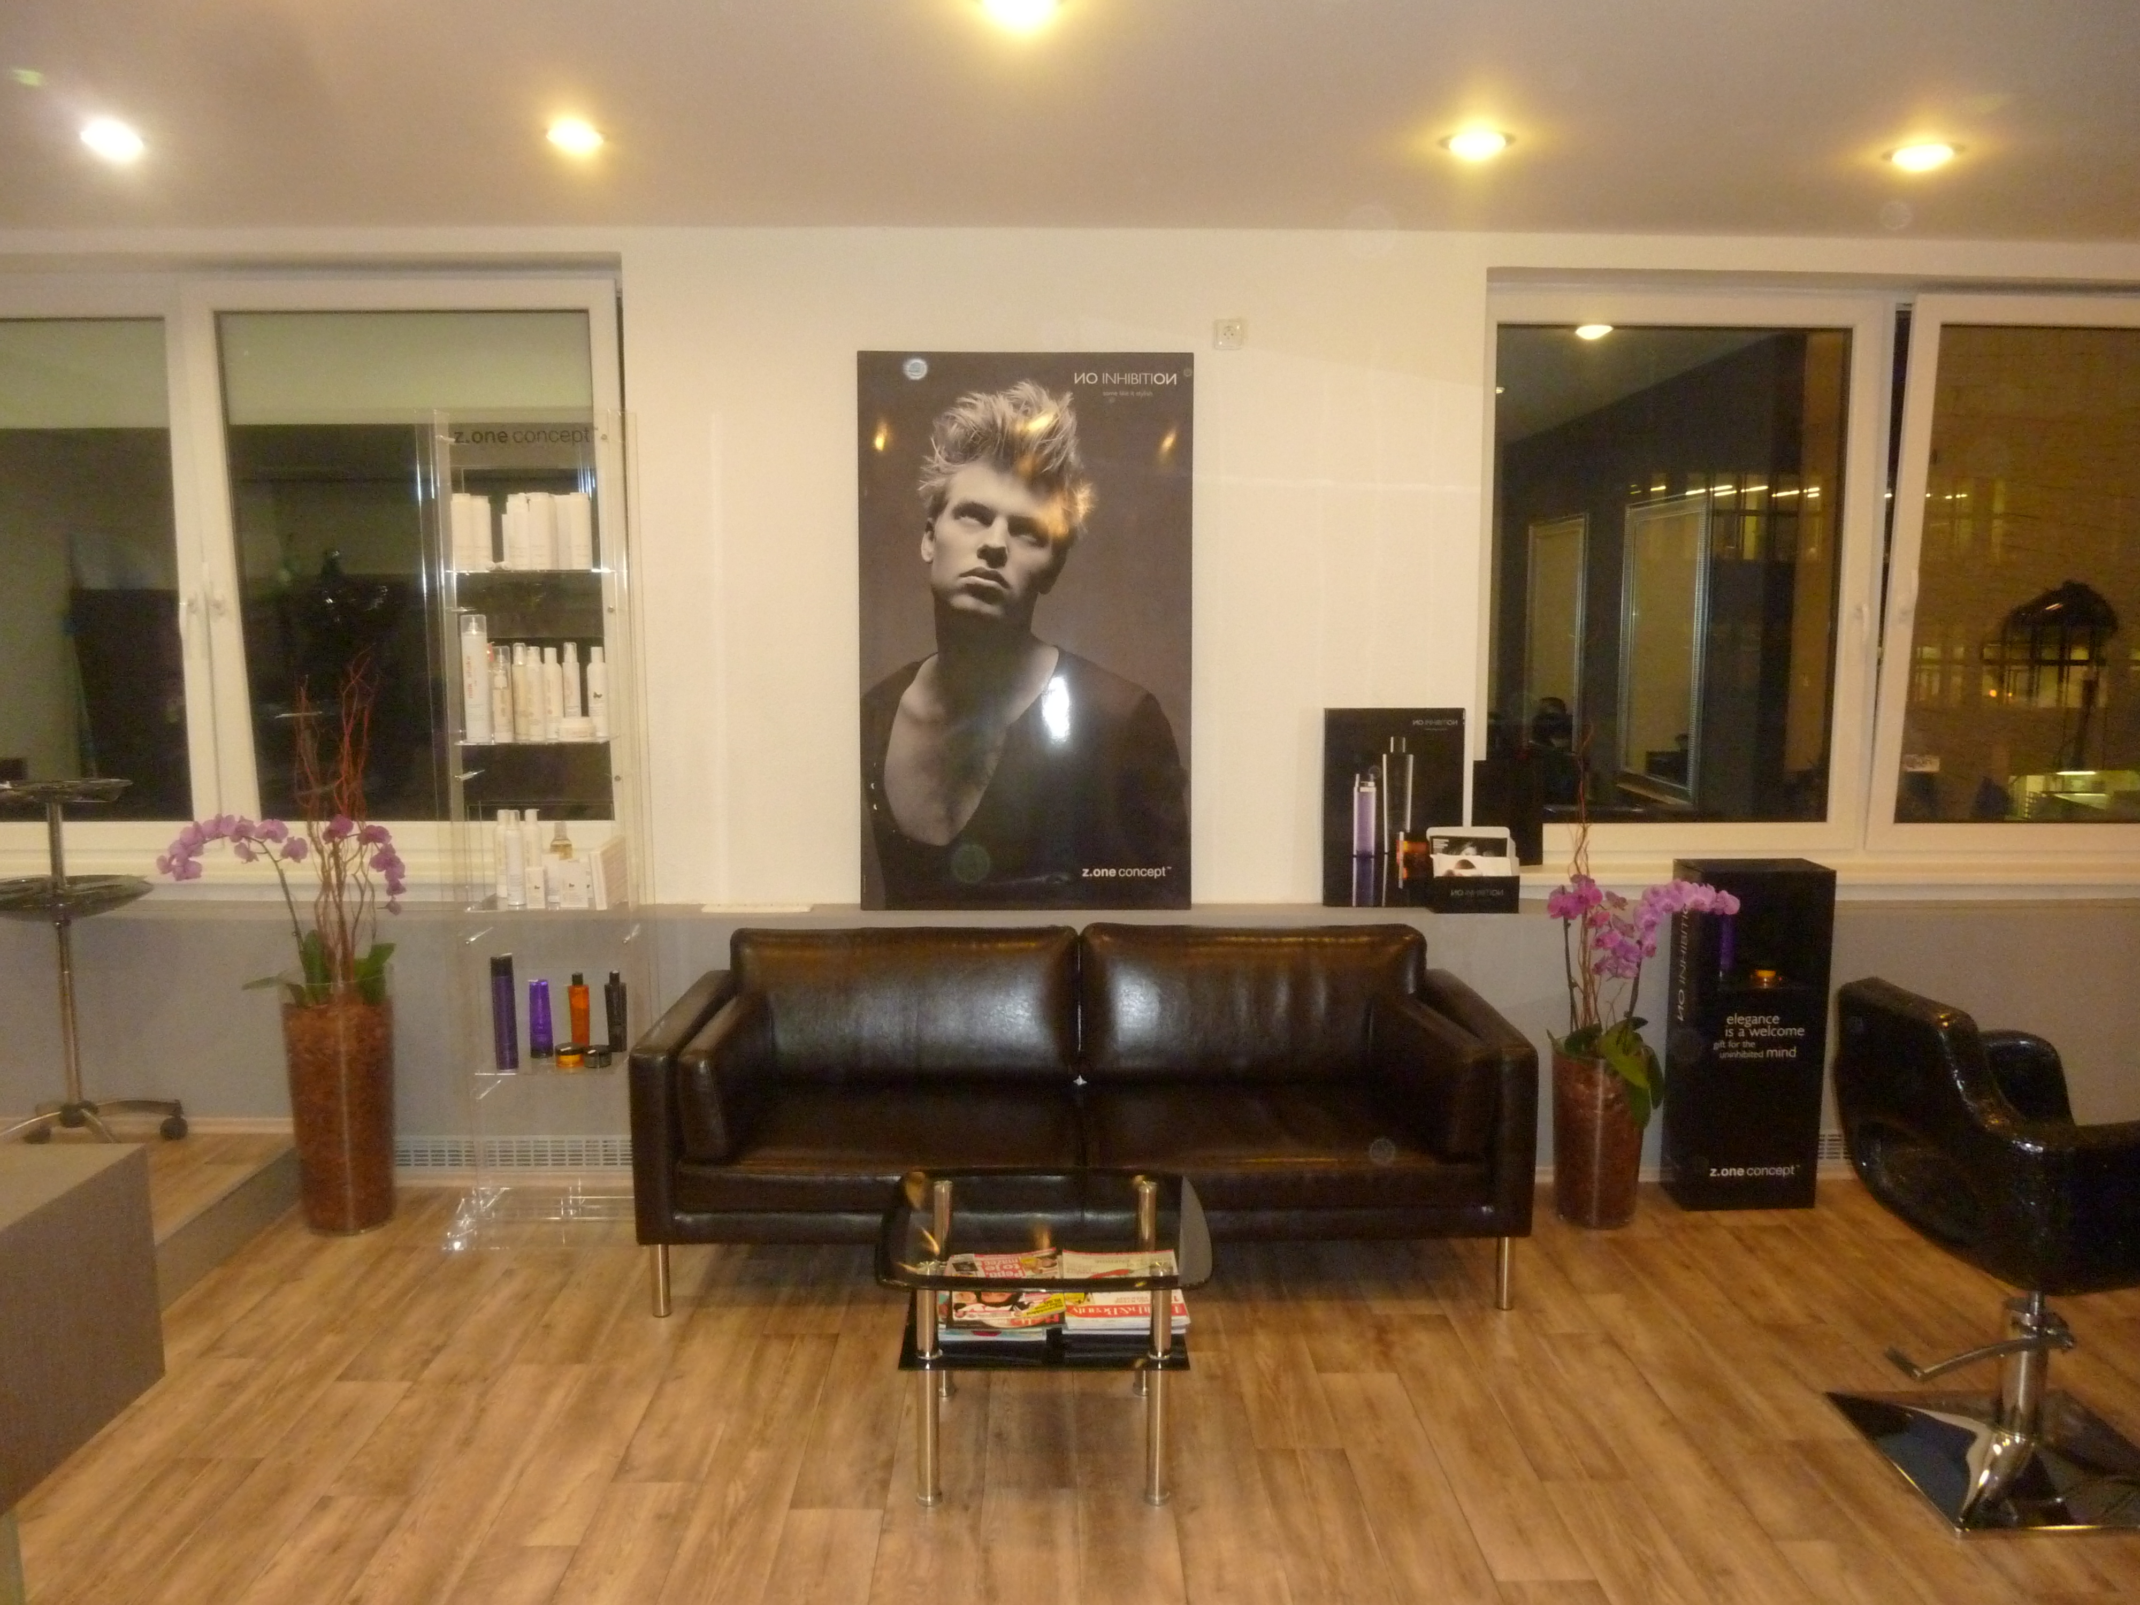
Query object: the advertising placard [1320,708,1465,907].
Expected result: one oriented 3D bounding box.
[{"bbox_3d":[0.913,0.014,4.365,0.405,0.560,0.020,0,2,-1],"label":"advertising placard"}]

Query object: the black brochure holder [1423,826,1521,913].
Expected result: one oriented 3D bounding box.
[{"bbox_3d":[1.123,0.192,4.310,0.235,0.220,0.100,0,7,-1],"label":"black brochure holder"}]

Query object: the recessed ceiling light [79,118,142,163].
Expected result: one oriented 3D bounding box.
[{"bbox_3d":[-2.081,-1.430,3.367,0.130,0.050,0.130,0,7,-1],"label":"recessed ceiling light"}]

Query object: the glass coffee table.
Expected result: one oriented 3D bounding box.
[{"bbox_3d":[-0.049,1.024,2.969,0.600,0.455,0.520,0,7,-1],"label":"glass coffee table"}]

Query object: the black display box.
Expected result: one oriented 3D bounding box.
[{"bbox_3d":[1.824,0.624,4.194,0.345,0.930,0.190,0,7,-1],"label":"black display box"}]

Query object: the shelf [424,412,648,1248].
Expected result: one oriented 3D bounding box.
[{"bbox_3d":[-1.338,0.085,3.960,0.535,2.070,0.340,0,7,-1],"label":"shelf"}]

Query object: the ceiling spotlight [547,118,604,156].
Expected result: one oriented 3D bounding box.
[{"bbox_3d":[-1.071,-1.432,3.361,0.125,0.050,0.125,0,7,-1],"label":"ceiling spotlight"}]

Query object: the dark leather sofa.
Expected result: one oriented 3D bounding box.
[{"bbox_3d":[0.025,0.732,3.885,2.040,0.800,0.810,0,7,-1],"label":"dark leather sofa"}]

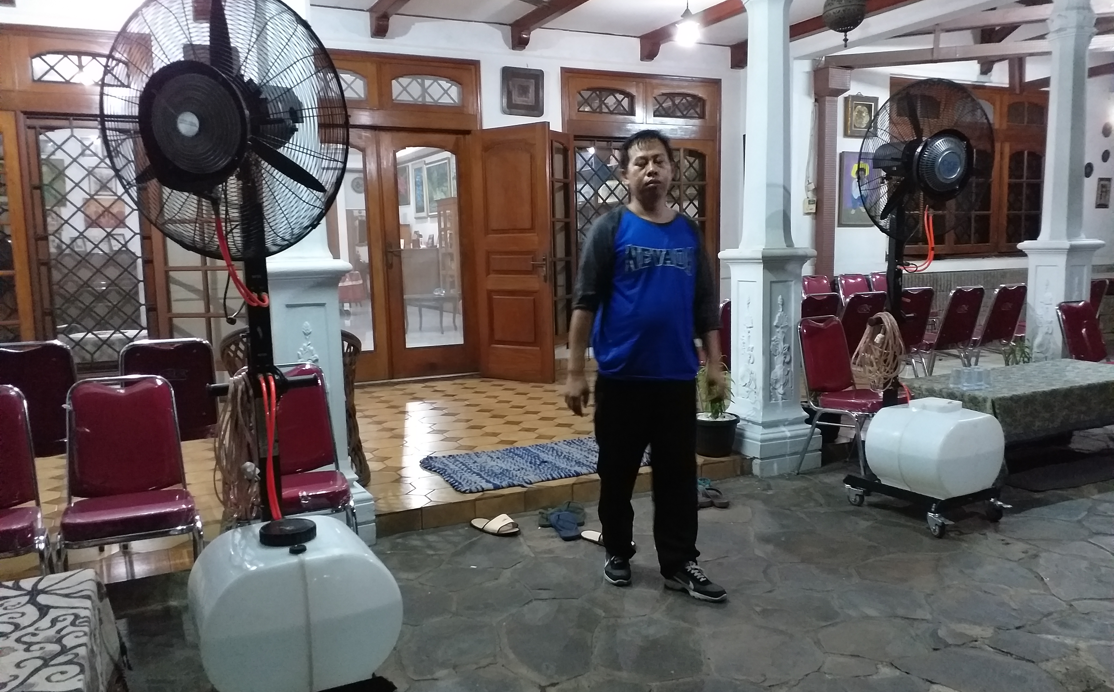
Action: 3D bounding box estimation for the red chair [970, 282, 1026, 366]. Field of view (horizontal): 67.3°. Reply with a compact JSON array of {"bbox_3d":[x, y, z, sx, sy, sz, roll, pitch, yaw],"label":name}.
[{"bbox_3d":[3.575,-0.090,7.030,0.450,0.857,0.490,-6,8,-34],"label":"red chair"}]

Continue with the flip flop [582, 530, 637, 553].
[{"bbox_3d":[0.225,0.827,3.634,0.280,0.065,0.105,4,9,36],"label":"flip flop"}]

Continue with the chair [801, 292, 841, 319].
[{"bbox_3d":[1.877,0.014,6.551,0.450,0.857,0.490,-6,8,-32],"label":"chair"}]

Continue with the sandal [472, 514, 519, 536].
[{"bbox_3d":[-0.287,0.810,3.878,0.288,0.074,0.099,4,9,33],"label":"sandal"}]

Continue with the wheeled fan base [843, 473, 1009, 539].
[{"bbox_3d":[1.728,0.713,3.938,0.436,0.169,0.568,-5,8,-28],"label":"wheeled fan base"}]

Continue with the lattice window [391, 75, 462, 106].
[{"bbox_3d":[-1.161,-2.287,7.480,0.667,0.265,0.050,-5,8,-27],"label":"lattice window"}]

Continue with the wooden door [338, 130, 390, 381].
[{"bbox_3d":[-1.884,-0.751,7.146,0.845,2.165,0.045,-5,8,-25],"label":"wooden door"}]

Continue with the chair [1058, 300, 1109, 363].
[{"bbox_3d":[3.315,0.188,5.001,0.450,0.860,0.530,-5,8,-26],"label":"chair"}]

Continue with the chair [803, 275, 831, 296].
[{"bbox_3d":[2.284,-0.142,6.853,0.445,0.860,0.530,-5,8,-26],"label":"chair"}]

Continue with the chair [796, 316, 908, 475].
[{"bbox_3d":[1.637,0.289,4.571,0.450,0.857,0.490,-6,9,-35],"label":"chair"}]

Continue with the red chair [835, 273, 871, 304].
[{"bbox_3d":[3.395,-0.346,9.133,0.450,0.857,0.490,-6,8,-30],"label":"red chair"}]

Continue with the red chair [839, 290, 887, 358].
[{"bbox_3d":[2.015,0.032,5.776,0.442,0.821,0.482,-4,8,-21],"label":"red chair"}]

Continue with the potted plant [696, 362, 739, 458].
[{"bbox_3d":[0.897,0.343,4.696,0.264,0.515,0.264,-1,7,0],"label":"potted plant"}]

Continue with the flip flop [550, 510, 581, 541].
[{"bbox_3d":[0.034,0.822,3.848,0.105,0.050,0.275,-3,11,-8],"label":"flip flop"}]

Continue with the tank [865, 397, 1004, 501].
[{"bbox_3d":[1.766,0.442,3.923,0.445,0.403,0.403,-5,8,-27],"label":"tank"}]

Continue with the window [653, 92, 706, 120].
[{"bbox_3d":[1.224,-2.418,8.435,0.623,0.277,0.045,-5,8,-25],"label":"window"}]

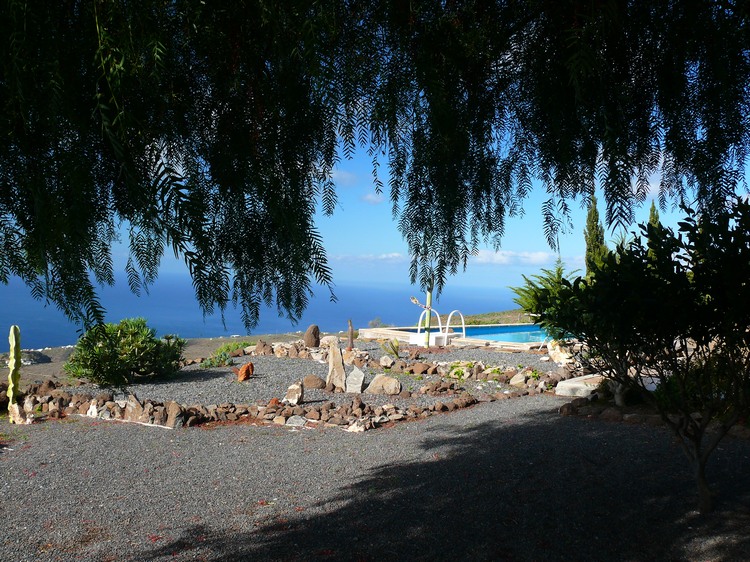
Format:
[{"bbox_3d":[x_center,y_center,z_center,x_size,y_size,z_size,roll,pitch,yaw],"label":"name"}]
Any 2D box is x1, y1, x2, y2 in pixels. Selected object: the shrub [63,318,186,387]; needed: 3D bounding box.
[{"bbox_3d":[-3.300,0.900,10.000,1.530,0.830,1.400,3,0,-18],"label":"shrub"}]

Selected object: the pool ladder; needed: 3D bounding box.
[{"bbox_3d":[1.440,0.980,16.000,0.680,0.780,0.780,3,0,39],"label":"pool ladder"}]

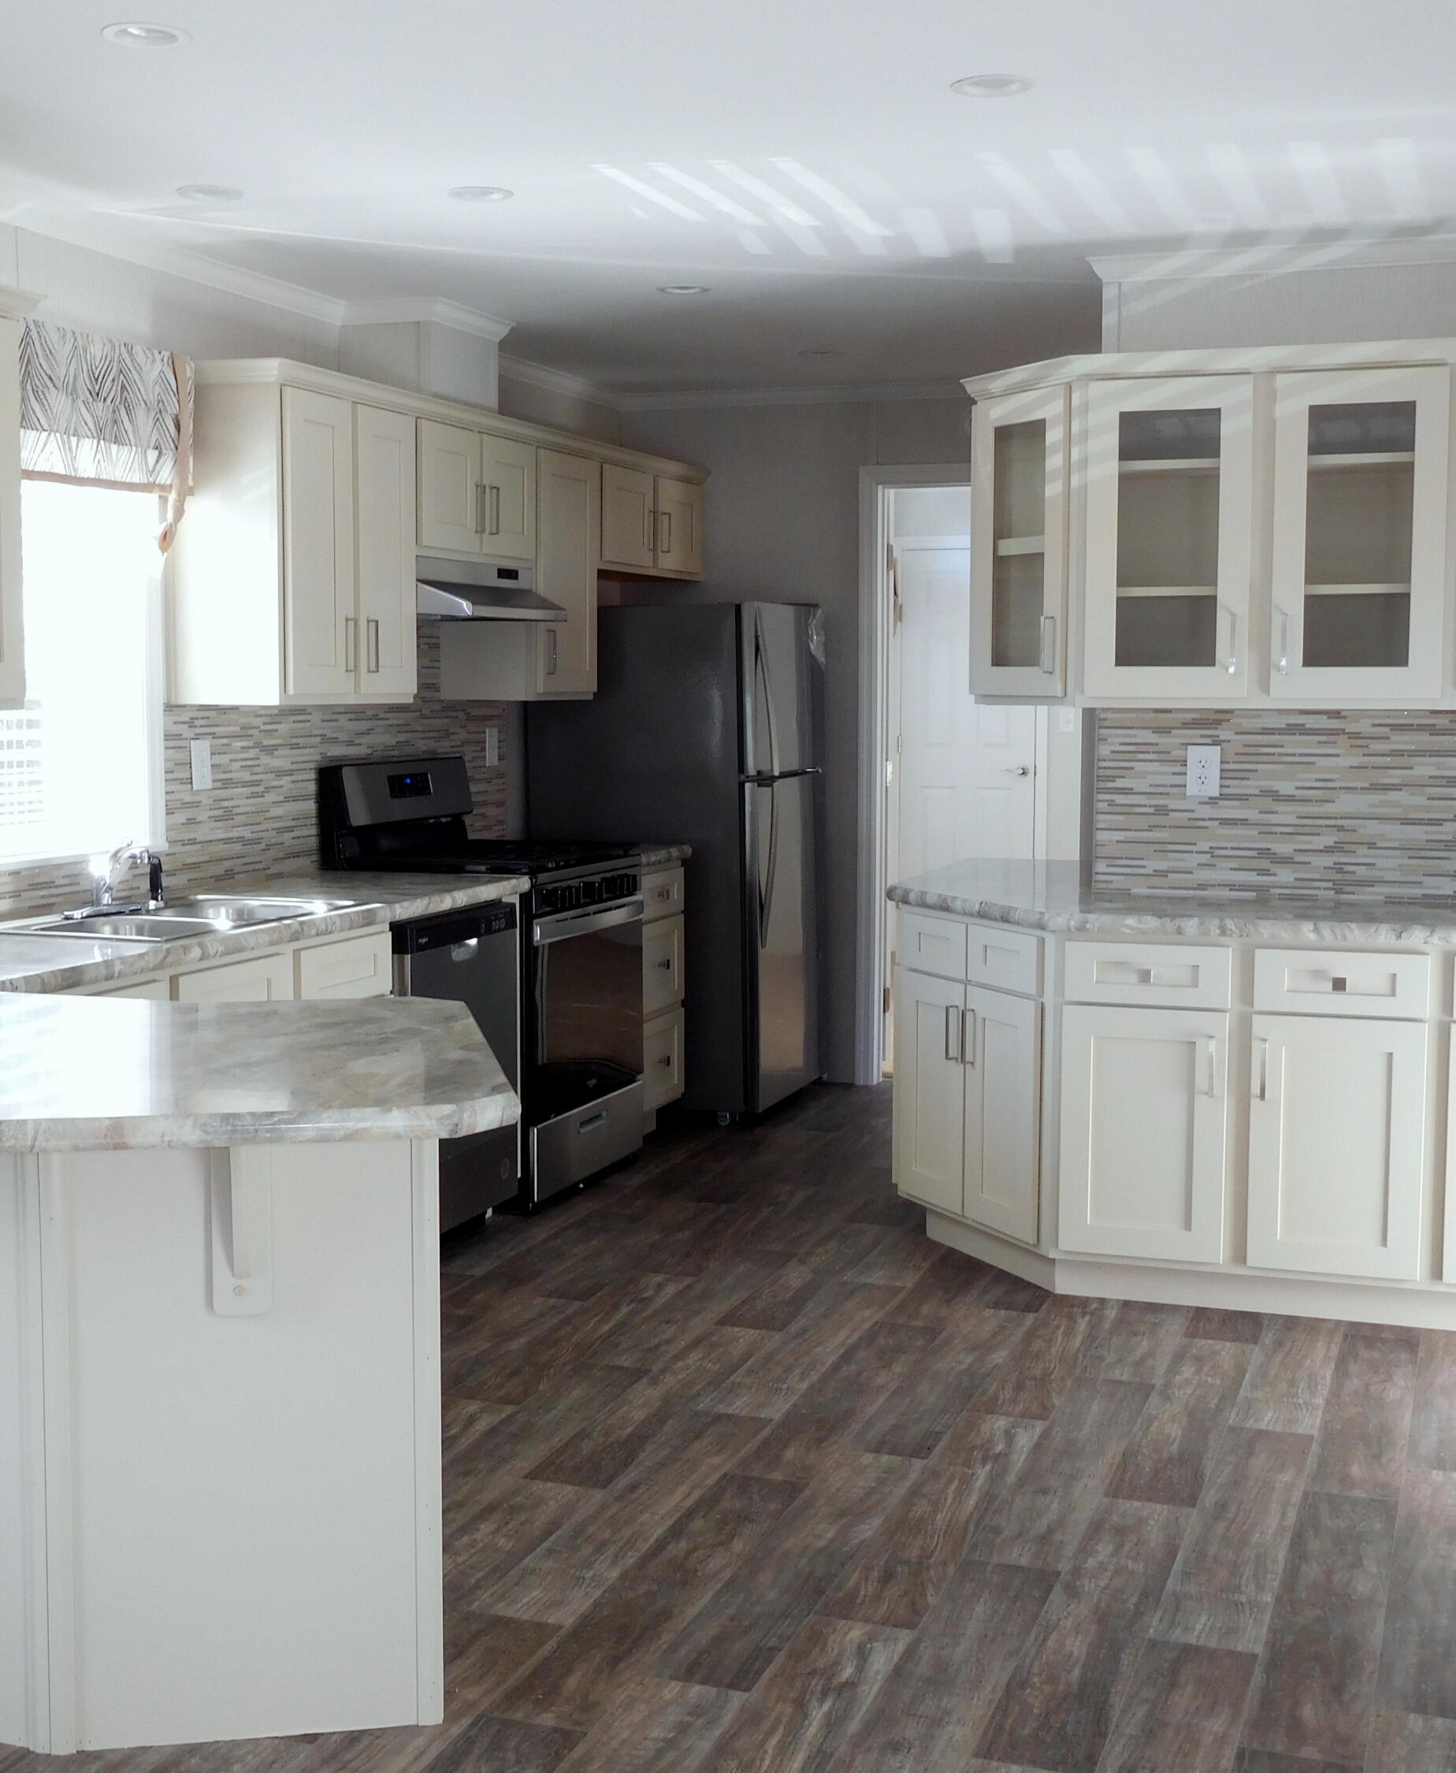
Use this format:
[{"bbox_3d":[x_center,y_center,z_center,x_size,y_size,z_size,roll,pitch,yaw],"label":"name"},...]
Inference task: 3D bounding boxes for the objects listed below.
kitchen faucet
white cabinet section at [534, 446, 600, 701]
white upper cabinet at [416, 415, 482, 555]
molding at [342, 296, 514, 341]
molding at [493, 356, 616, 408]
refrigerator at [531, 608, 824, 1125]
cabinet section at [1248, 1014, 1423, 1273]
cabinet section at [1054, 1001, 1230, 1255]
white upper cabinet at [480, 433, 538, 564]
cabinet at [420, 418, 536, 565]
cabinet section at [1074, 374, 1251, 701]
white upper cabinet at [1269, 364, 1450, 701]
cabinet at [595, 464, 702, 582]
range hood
[{"bbox_3d":[-1.350,-0.020,4.945,0.170,0.153,0.180,2,6,20],"label":"kitchen faucet"},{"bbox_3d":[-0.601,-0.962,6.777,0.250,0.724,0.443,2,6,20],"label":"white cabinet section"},{"bbox_3d":[-0.913,-1.085,6.018,0.330,0.362,0.387,2,5,20],"label":"white upper cabinet"},{"bbox_3d":[-0.858,-1.600,6.228,0.334,0.055,0.470,2,6,20],"label":"molding"},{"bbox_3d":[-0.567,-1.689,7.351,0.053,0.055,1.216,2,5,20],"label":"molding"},{"bbox_3d":[-0.156,-0.096,7.401,0.835,1.685,0.710,2,5,20],"label":"refrigerator"},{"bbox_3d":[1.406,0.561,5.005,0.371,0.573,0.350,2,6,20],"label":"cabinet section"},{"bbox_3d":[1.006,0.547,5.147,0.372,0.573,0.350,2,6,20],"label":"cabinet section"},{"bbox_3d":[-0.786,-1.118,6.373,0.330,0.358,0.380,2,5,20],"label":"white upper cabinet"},{"bbox_3d":[-0.859,-1.111,6.264,0.338,0.363,0.758,2,6,20],"label":"cabinet"},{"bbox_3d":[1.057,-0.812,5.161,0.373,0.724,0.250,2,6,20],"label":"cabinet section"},{"bbox_3d":[1.483,-0.812,5.107,0.387,0.738,0.344,2,6,20],"label":"white upper cabinet"},{"bbox_3d":[-0.409,-1.226,7.425,0.330,0.330,0.995,2,5,20],"label":"cabinet"},{"bbox_3d":[-0.801,-0.847,6.270,0.461,0.162,0.762,2,6,20],"label":"range hood"}]

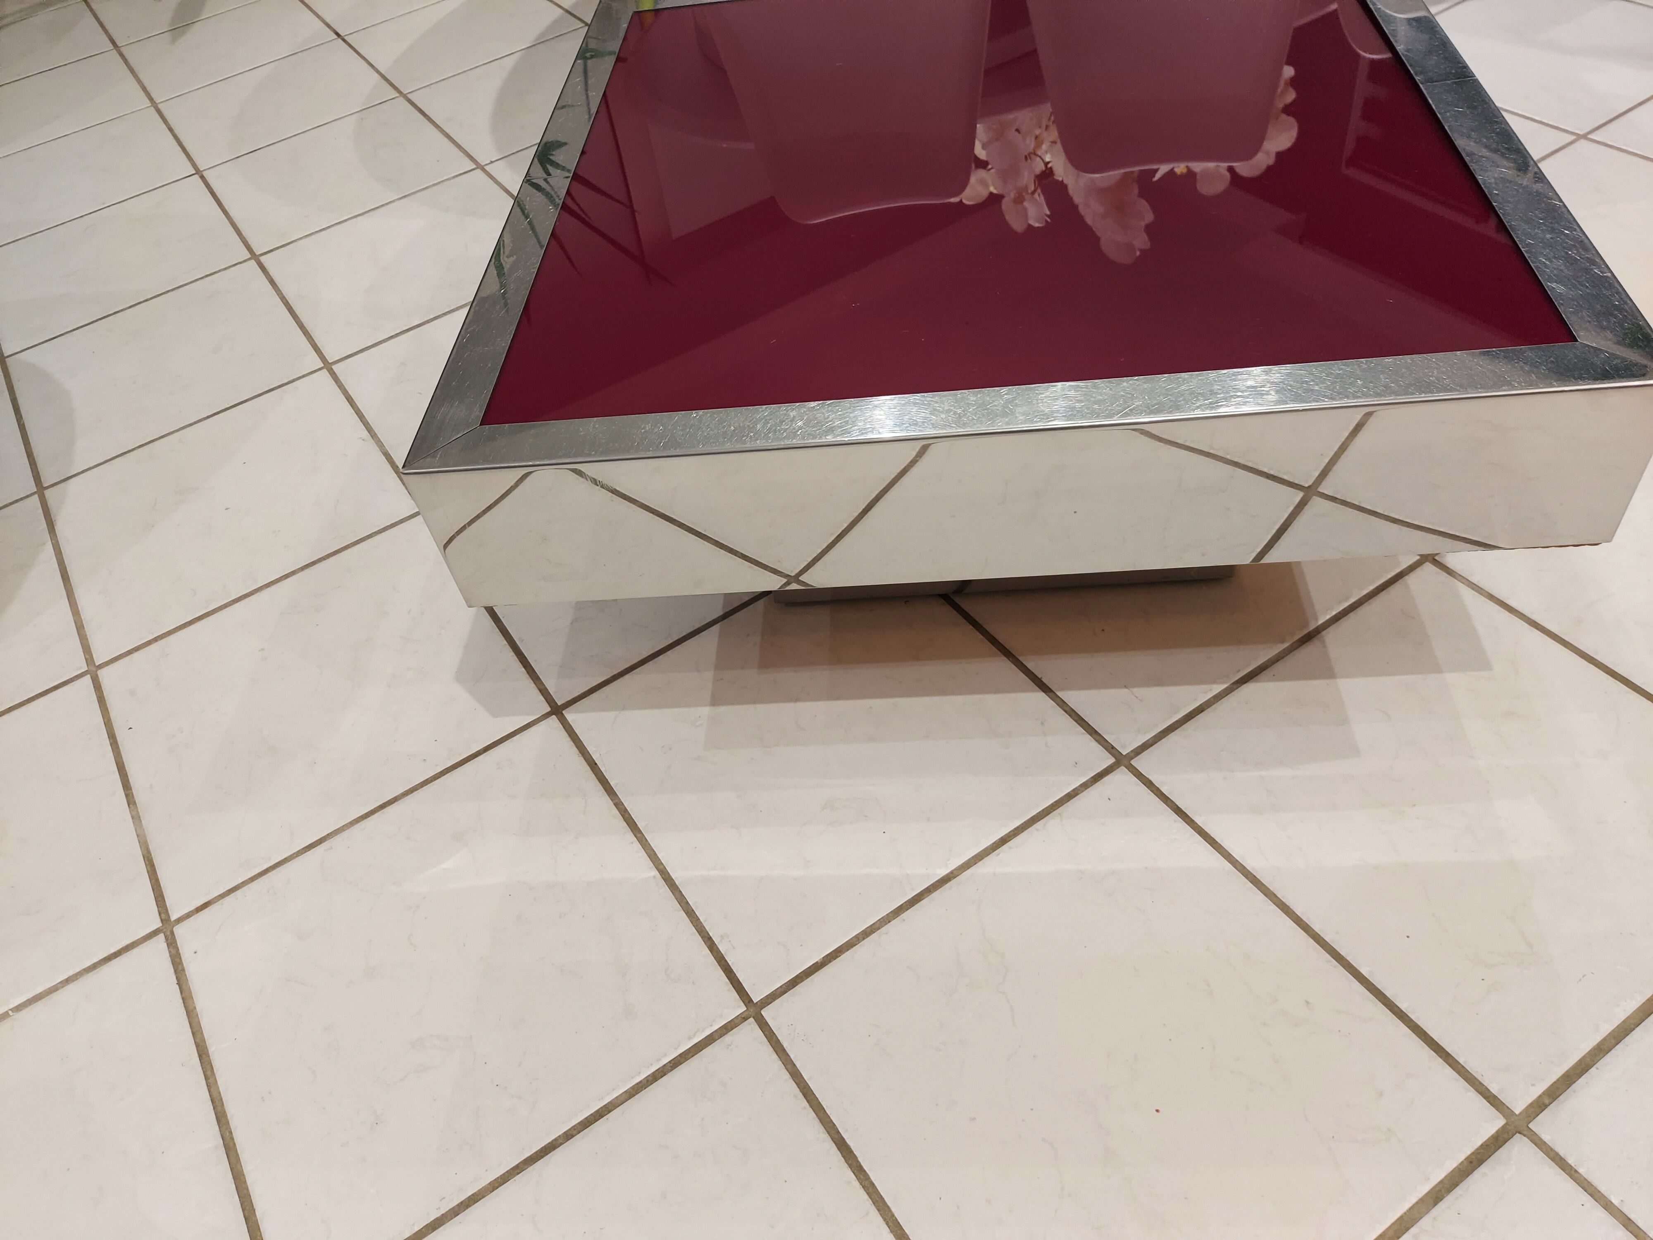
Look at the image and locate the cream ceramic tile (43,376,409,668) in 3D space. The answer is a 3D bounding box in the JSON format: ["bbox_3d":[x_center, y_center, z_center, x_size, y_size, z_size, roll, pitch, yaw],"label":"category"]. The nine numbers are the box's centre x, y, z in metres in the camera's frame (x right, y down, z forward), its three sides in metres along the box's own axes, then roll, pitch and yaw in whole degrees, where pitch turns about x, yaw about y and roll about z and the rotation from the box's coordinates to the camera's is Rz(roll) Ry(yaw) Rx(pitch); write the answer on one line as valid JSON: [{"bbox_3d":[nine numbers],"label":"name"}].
[{"bbox_3d":[-0.757,-0.149,1.504,0.387,0.010,0.387,-30,50,-17],"label":"cream ceramic tile"}]

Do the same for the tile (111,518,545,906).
[{"bbox_3d":[-0.542,0.076,1.265,0.387,0.010,0.387,-30,50,-17],"label":"tile"}]

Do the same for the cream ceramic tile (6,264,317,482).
[{"bbox_3d":[-0.972,-0.374,1.743,0.387,0.010,0.387,-30,50,-17],"label":"cream ceramic tile"}]

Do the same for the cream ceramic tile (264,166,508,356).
[{"bbox_3d":[-0.645,-0.563,1.859,0.387,0.010,0.387,-30,50,-17],"label":"cream ceramic tile"}]

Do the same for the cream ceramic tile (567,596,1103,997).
[{"bbox_3d":[0.000,0.112,1.141,0.387,0.010,0.387,-30,50,-17],"label":"cream ceramic tile"}]

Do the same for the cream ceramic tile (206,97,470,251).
[{"bbox_3d":[-0.860,-0.788,2.098,0.387,0.010,0.387,-30,50,-17],"label":"cream ceramic tile"}]

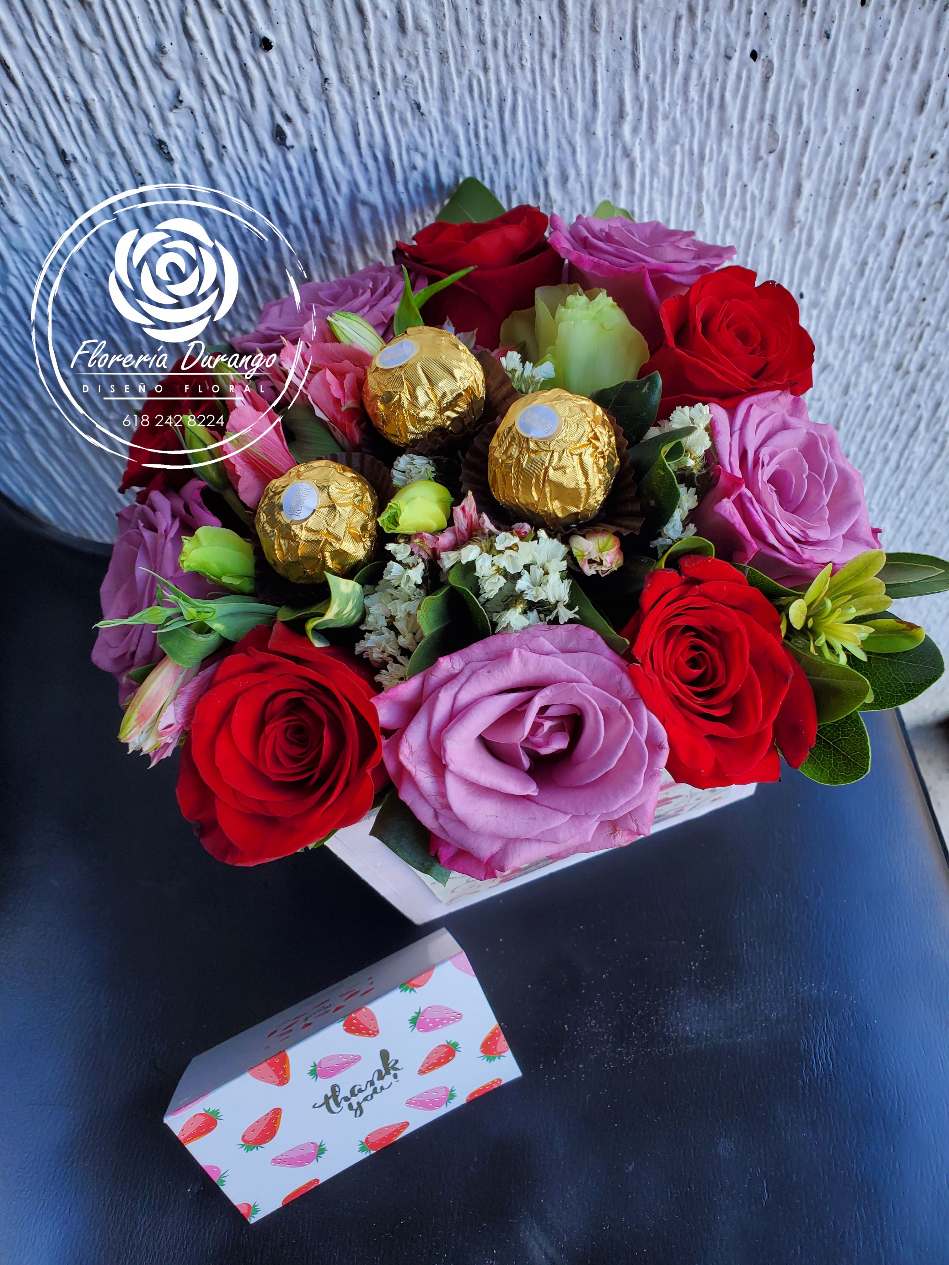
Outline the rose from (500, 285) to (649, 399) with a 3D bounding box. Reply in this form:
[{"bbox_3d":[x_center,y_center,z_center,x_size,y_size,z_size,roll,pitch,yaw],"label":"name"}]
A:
[{"bbox_3d":[0.028,-0.080,0.264,0.041,0.042,0.039,1,41,-1],"label":"rose"}]

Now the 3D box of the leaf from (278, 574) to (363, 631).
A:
[{"bbox_3d":[-0.040,-0.007,0.247,0.024,0.016,0.018,-20,59,-2],"label":"leaf"}]

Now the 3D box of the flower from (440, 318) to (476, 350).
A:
[{"bbox_3d":[-0.004,-0.083,0.266,0.012,0.013,0.011,-4,61,8],"label":"flower"}]

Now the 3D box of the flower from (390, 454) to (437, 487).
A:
[{"bbox_3d":[-0.017,-0.045,0.266,0.013,0.011,0.012,-9,59,4],"label":"flower"}]

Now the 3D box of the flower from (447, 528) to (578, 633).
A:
[{"bbox_3d":[0.009,-0.013,0.240,0.033,0.020,0.021,-3,59,5],"label":"flower"}]

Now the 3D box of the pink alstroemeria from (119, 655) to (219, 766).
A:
[{"bbox_3d":[-0.082,0.021,0.256,0.021,0.019,0.030,27,68,23],"label":"pink alstroemeria"}]

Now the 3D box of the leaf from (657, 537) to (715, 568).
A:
[{"bbox_3d":[0.056,-0.021,0.250,0.017,0.010,0.014,17,64,18],"label":"leaf"}]

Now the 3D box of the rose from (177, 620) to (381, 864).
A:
[{"bbox_3d":[-0.049,0.028,0.243,0.053,0.043,0.056,-1,76,1],"label":"rose"}]

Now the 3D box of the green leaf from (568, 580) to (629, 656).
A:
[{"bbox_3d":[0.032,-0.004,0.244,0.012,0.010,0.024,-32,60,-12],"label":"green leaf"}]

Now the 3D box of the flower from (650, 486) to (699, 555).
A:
[{"bbox_3d":[0.053,-0.029,0.252,0.013,0.013,0.014,-9,59,4],"label":"flower"}]

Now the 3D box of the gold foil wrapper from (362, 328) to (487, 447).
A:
[{"bbox_3d":[-0.013,-0.064,0.246,0.031,0.030,0.031,-8,68,19],"label":"gold foil wrapper"}]

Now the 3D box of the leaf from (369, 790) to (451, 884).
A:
[{"bbox_3d":[-0.017,0.053,0.247,0.020,0.016,0.019,-4,61,8],"label":"leaf"}]

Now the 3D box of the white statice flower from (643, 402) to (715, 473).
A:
[{"bbox_3d":[0.054,-0.052,0.253,0.018,0.016,0.014,-3,59,5],"label":"white statice flower"}]

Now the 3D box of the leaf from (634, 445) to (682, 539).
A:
[{"bbox_3d":[0.048,-0.037,0.250,0.013,0.023,0.010,-18,42,-26],"label":"leaf"}]

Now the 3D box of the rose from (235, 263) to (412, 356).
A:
[{"bbox_3d":[-0.050,-0.105,0.315,0.062,0.042,0.058,-17,31,10],"label":"rose"}]

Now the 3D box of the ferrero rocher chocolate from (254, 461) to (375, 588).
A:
[{"bbox_3d":[-0.041,-0.029,0.249,0.032,0.032,0.032,-3,59,5],"label":"ferrero rocher chocolate"}]

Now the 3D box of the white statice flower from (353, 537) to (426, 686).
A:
[{"bbox_3d":[-0.021,-0.005,0.240,0.017,0.022,0.031,-4,61,8],"label":"white statice flower"}]

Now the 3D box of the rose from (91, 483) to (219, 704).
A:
[{"bbox_3d":[-0.088,-0.013,0.272,0.050,0.038,0.057,0,93,46],"label":"rose"}]

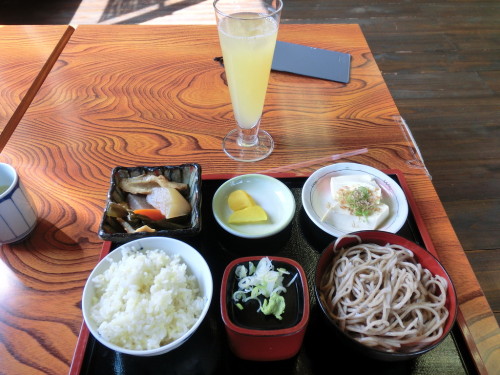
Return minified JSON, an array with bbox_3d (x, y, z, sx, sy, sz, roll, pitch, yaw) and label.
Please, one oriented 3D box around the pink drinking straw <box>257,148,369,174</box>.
[{"bbox_3d":[0.082,-0.034,0.575,0.192,0.006,0.006,-13,48,-12],"label":"pink drinking straw"}]

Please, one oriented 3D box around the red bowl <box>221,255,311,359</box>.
[{"bbox_3d":[0.015,0.123,0.409,0.083,0.068,0.082,-1,47,-1],"label":"red bowl"}]

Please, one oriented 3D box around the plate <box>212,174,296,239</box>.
[{"bbox_3d":[0.006,0.031,0.520,0.104,0.031,0.104,0,47,0],"label":"plate"}]

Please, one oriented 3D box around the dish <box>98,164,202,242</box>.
[{"bbox_3d":[-0.117,0.028,0.511,0.116,0.046,0.116,-3,47,-3],"label":"dish"}]

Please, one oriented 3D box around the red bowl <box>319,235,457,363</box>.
[{"bbox_3d":[0.131,0.118,0.417,0.132,0.066,0.132,1,47,0],"label":"red bowl"}]

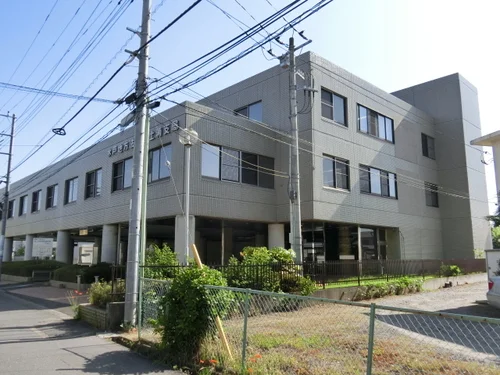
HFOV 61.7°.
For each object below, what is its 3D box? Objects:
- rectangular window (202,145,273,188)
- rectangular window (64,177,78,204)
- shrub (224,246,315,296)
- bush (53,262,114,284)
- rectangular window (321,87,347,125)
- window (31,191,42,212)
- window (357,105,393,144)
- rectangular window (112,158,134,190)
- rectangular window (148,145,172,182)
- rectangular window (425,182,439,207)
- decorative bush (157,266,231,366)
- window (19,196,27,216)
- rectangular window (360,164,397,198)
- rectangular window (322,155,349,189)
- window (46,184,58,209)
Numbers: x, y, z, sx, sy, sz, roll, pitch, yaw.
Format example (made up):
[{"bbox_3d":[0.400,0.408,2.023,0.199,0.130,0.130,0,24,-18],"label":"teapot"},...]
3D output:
[{"bbox_3d":[-0.478,-0.935,19.924,4.559,1.520,0.150,9,-13,-42],"label":"rectangular window"},{"bbox_3d":[-11.700,0.248,27.584,0.150,1.645,2.253,9,-13,-42],"label":"rectangular window"},{"bbox_3d":[0.771,2.848,14.165,2.950,1.680,1.700,9,-13,-42],"label":"shrub"},{"bbox_3d":[-8.407,4.390,21.779,1.500,1.000,5.300,9,-13,-42],"label":"bush"},{"bbox_3d":[4.607,-4.365,22.981,2.406,1.741,0.190,9,-13,-42],"label":"rectangular window"},{"bbox_3d":[-17.200,1.141,33.996,0.190,1.638,2.342,9,-13,-42],"label":"window"},{"bbox_3d":[7.792,-3.809,25.914,4.301,1.690,0.190,9,-13,-42],"label":"window"},{"bbox_3d":[-7.016,-0.662,23.280,0.190,1.677,2.381,9,-13,-42],"label":"rectangular window"},{"bbox_3d":[-4.220,-1.063,19.567,0.150,1.619,2.227,9,-13,-42],"label":"rectangular window"},{"bbox_3d":[13.055,0.553,30.193,1.997,1.638,0.190,9,-13,-42],"label":"rectangular window"},{"bbox_3d":[-0.910,2.073,6.938,1.000,1.460,1.050,0,-10,0],"label":"decorative bush"},{"bbox_3d":[-19.126,1.550,35.545,0.150,1.645,2.279,9,-13,-42],"label":"window"},{"bbox_3d":[7.778,-0.275,25.318,4.250,1.638,0.190,9,-13,-42],"label":"rectangular window"},{"bbox_3d":[4.371,-0.685,21.282,2.245,1.651,0.150,9,-13,-42],"label":"rectangular window"},{"bbox_3d":[-14.246,0.695,30.314,0.150,1.645,2.332,9,-13,-42],"label":"window"}]

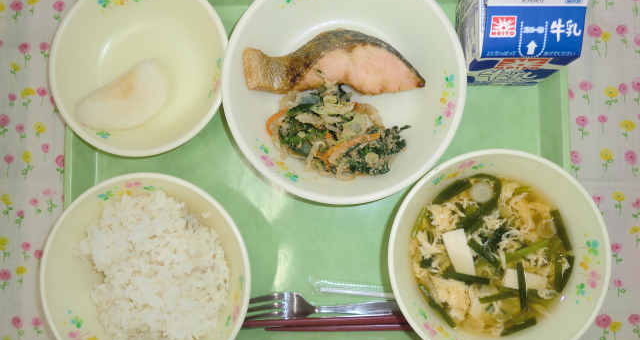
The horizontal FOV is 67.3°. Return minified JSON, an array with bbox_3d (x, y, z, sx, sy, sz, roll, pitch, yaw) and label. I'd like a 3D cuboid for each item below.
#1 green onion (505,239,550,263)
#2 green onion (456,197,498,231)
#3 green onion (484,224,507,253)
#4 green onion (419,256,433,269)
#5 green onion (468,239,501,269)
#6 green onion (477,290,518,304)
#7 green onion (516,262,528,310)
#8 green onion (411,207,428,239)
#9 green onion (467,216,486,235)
[{"bbox_3d":[0.135,0.052,0.311,0.030,0.004,0.005,-21,87,1],"label":"green onion"},{"bbox_3d":[0.102,0.029,0.313,0.032,0.004,0.006,-33,87,0],"label":"green onion"},{"bbox_3d":[0.107,0.042,0.294,0.005,0.004,0.017,35,87,2],"label":"green onion"},{"bbox_3d":[0.065,0.056,0.293,0.007,0.003,0.006,-17,87,-1],"label":"green onion"},{"bbox_3d":[0.100,0.051,0.293,0.024,0.004,0.004,41,87,2],"label":"green onion"},{"bbox_3d":[0.108,0.077,0.293,0.025,0.003,0.003,-11,87,-1],"label":"green onion"},{"bbox_3d":[0.129,0.074,0.307,0.005,0.004,0.030,-6,87,1],"label":"green onion"},{"bbox_3d":[0.065,0.034,0.312,0.004,0.004,0.022,26,88,3],"label":"green onion"},{"bbox_3d":[0.102,0.037,0.314,0.005,0.004,0.015,44,89,3],"label":"green onion"}]

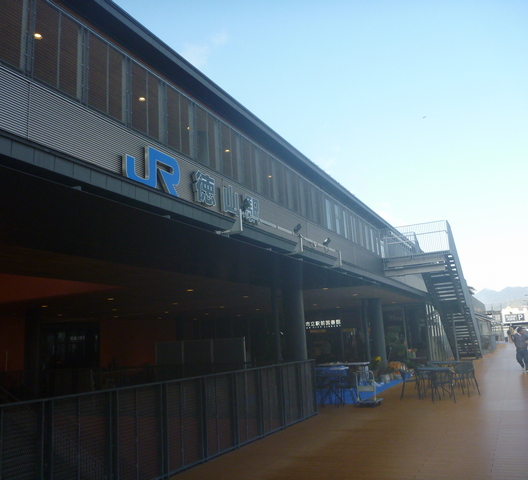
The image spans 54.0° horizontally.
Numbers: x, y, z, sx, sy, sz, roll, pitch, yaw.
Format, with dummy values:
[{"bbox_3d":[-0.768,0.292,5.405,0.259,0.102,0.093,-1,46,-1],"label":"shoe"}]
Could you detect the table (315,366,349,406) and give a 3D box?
[{"bbox_3d":[1.698,3.707,13.015,0.680,0.760,0.680,-9,-13,25],"label":"table"}]

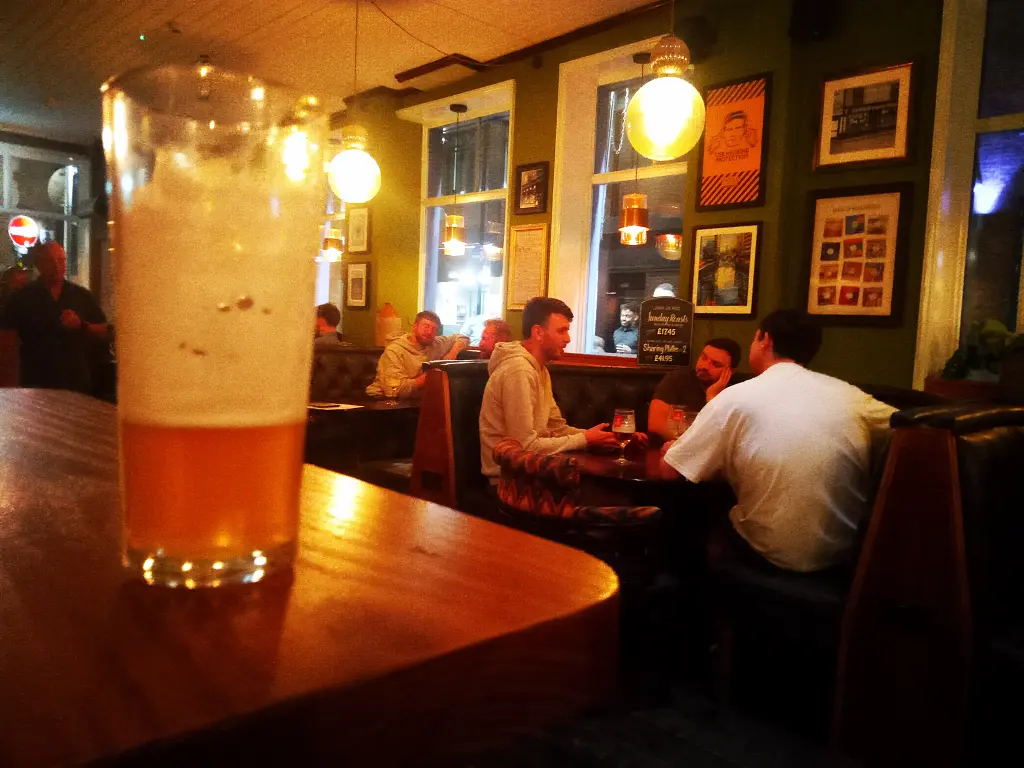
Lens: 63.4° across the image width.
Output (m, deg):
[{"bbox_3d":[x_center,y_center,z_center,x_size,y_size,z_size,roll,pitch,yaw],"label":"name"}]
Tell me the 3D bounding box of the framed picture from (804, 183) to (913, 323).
[{"bbox_3d":[1.691,-0.630,4.092,0.030,0.665,0.498,0,5,-45],"label":"framed picture"}]

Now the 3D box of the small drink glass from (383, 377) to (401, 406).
[{"bbox_3d":[-0.669,0.026,4.600,0.085,0.170,0.085,2,5,0],"label":"small drink glass"}]

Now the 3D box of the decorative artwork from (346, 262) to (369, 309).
[{"bbox_3d":[-1.145,-0.735,6.179,0.030,0.345,0.320,-2,7,-43],"label":"decorative artwork"}]

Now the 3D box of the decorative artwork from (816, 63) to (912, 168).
[{"bbox_3d":[1.722,-1.300,4.054,0.030,0.449,0.441,0,5,-45],"label":"decorative artwork"}]

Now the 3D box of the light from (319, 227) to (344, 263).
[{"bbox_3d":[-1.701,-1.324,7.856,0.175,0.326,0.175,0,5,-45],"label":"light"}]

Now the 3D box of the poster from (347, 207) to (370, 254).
[{"bbox_3d":[-1.312,-1.319,7.101,0.030,0.408,0.339,0,5,-45],"label":"poster"}]

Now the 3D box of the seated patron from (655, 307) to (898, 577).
[{"bbox_3d":[0.830,0.409,2.830,0.700,1.270,0.760,2,3,-12],"label":"seated patron"}]

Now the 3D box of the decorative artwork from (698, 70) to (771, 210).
[{"bbox_3d":[1.224,-1.314,4.555,0.030,0.702,0.416,0,5,-45],"label":"decorative artwork"}]

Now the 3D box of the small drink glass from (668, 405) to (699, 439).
[{"bbox_3d":[0.641,0.191,3.150,0.088,0.190,0.088,-2,7,-43],"label":"small drink glass"}]

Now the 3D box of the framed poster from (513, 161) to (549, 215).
[{"bbox_3d":[0.142,-1.328,5.641,0.030,0.335,0.302,0,5,-45],"label":"framed poster"}]

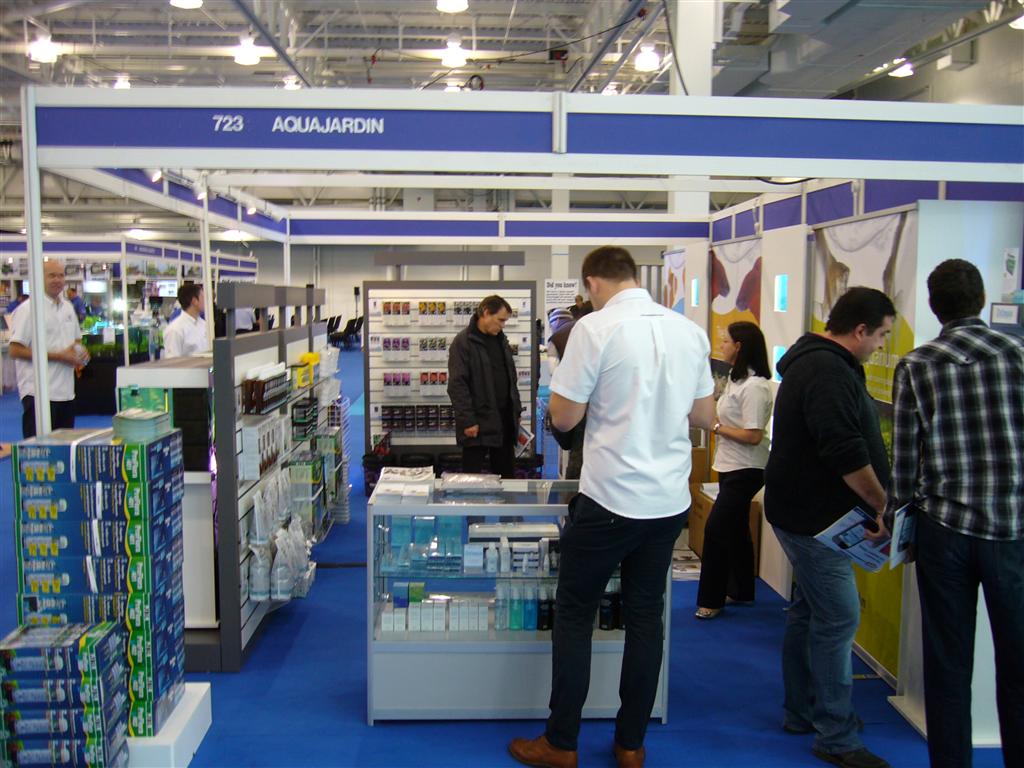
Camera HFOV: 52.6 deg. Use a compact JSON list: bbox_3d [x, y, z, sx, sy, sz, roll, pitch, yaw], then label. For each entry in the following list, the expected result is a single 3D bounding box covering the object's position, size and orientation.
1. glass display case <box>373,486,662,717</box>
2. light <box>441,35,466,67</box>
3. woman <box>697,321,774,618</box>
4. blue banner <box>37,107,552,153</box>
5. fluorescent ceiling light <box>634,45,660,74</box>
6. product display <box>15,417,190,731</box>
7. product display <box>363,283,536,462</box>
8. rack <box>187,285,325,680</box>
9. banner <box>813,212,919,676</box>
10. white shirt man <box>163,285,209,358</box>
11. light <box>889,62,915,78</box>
[{"bbox_3d":[0.016,0.904,4.402,1.200,0.905,0.540,0,5,-3],"label":"glass display case"},{"bbox_3d":[-1.220,-6.940,21.596,0.500,0.680,0.500,0,5,-3],"label":"light"},{"bbox_3d":[1.219,0.460,5.660,0.380,1.600,0.450,-1,5,-20],"label":"woman"},{"bbox_3d":[-0.815,-0.961,3.901,1.940,0.150,0.035,0,5,-3],"label":"blue banner"},{"bbox_3d":[2.863,-6.900,21.795,0.500,0.660,0.500,0,5,-3],"label":"fluorescent ceiling light"},{"bbox_3d":[-1.492,0.702,3.805,0.460,1.050,0.460,0,5,-3],"label":"product display"},{"bbox_3d":[-0.541,0.037,9.010,1.490,1.830,0.330,0,5,-3],"label":"product display"},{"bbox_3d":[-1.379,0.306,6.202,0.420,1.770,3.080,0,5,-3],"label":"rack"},{"bbox_3d":[1.667,0.240,5.069,0.050,2.110,1.310,0,5,-3],"label":"banner"},{"bbox_3d":[-2.635,0.092,8.457,0.330,1.790,0.460,3,6,27],"label":"white shirt man"},{"bbox_3d":[8.273,-6.790,21.983,0.500,0.600,0.500,0,5,-3],"label":"light"}]

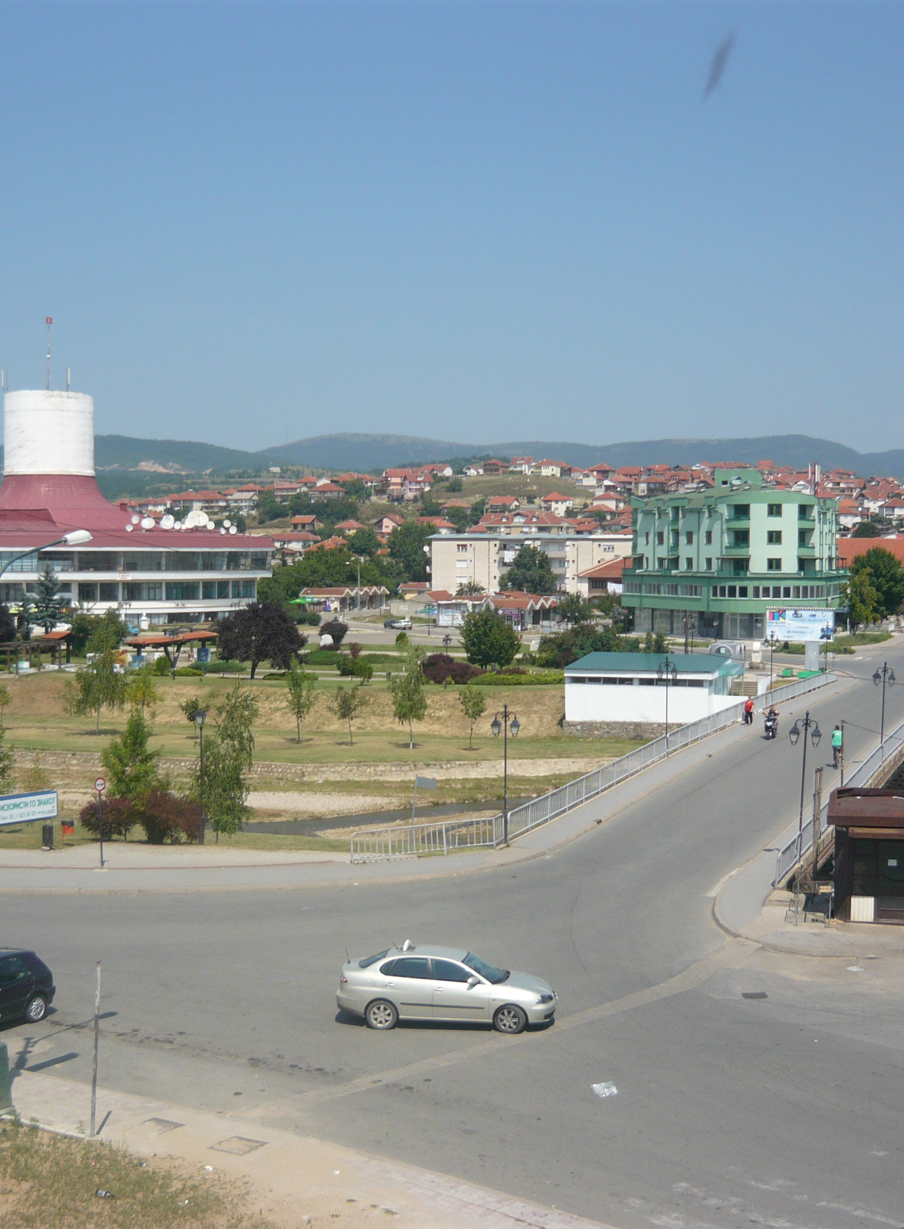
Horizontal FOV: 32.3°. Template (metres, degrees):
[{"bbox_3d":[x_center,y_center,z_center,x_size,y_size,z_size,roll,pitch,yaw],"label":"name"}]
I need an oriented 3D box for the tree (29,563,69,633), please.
[{"bbox_3d":[-52.489,-1.747,203.000,5.160,9.650,5.160,0,2,0],"label":"tree"}]

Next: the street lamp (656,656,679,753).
[{"bbox_3d":[9.604,4.127,69.403,1.000,4.452,0.350,1,3,22],"label":"street lamp"}]

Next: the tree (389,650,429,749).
[{"bbox_3d":[-2.522,4.858,90.500,2.299,5.859,2.230,0,3,0],"label":"tree"}]

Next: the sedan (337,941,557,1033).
[{"bbox_3d":[-0.070,7.190,30.500,4.280,1.450,1.710,0,3,6],"label":"sedan"}]

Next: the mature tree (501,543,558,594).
[{"bbox_3d":[11.748,-6.259,235.000,8.667,8.859,8.407,0,3,0],"label":"mature tree"}]

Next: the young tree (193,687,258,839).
[{"bbox_3d":[-7.522,5.007,52.000,2.050,5.280,2.050,0,2,0],"label":"young tree"}]

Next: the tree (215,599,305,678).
[{"bbox_3d":[-16.719,2.118,136.000,7.910,7.020,7.910,0,2,0],"label":"tree"}]

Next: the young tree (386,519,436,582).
[{"bbox_3d":[-7.458,-10.670,280.000,8.949,12.850,8.681,0,3,0],"label":"young tree"}]

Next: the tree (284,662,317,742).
[{"bbox_3d":[-8.983,5.098,92.500,1.971,5.117,1.912,0,3,0],"label":"tree"}]

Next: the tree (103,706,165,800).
[{"bbox_3d":[-10.651,5.336,52.300,2.010,4.460,2.010,0,2,0],"label":"tree"}]

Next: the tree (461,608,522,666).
[{"bbox_3d":[3.624,2.317,145.000,5.470,5.700,5.470,0,2,0],"label":"tree"}]

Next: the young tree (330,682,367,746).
[{"bbox_3d":[-6.042,5.967,93.916,2.122,3.863,2.122,0,3,-4],"label":"young tree"}]

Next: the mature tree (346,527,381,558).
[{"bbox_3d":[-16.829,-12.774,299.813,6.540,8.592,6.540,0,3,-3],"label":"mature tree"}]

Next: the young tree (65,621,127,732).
[{"bbox_3d":[-22.253,3.915,97.500,3.835,6.952,3.720,0,3,0],"label":"young tree"}]

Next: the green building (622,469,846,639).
[{"bbox_3d":[31.020,-6.755,173.205,20.000,18.373,19.000,0,3,-12],"label":"green building"}]

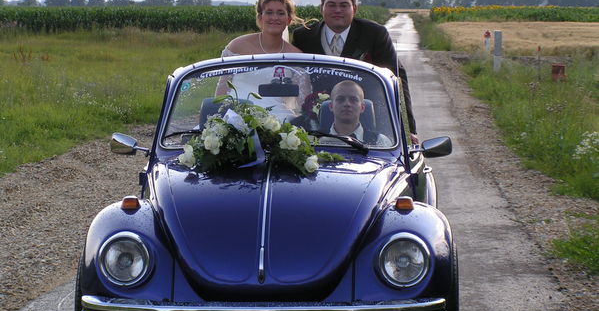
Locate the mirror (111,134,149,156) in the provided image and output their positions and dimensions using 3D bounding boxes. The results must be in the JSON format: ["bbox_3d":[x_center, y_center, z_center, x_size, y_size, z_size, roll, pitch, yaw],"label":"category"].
[{"bbox_3d":[-0.802,-0.052,9.360,0.190,0.105,0.100,0,4,3],"label":"mirror"}]

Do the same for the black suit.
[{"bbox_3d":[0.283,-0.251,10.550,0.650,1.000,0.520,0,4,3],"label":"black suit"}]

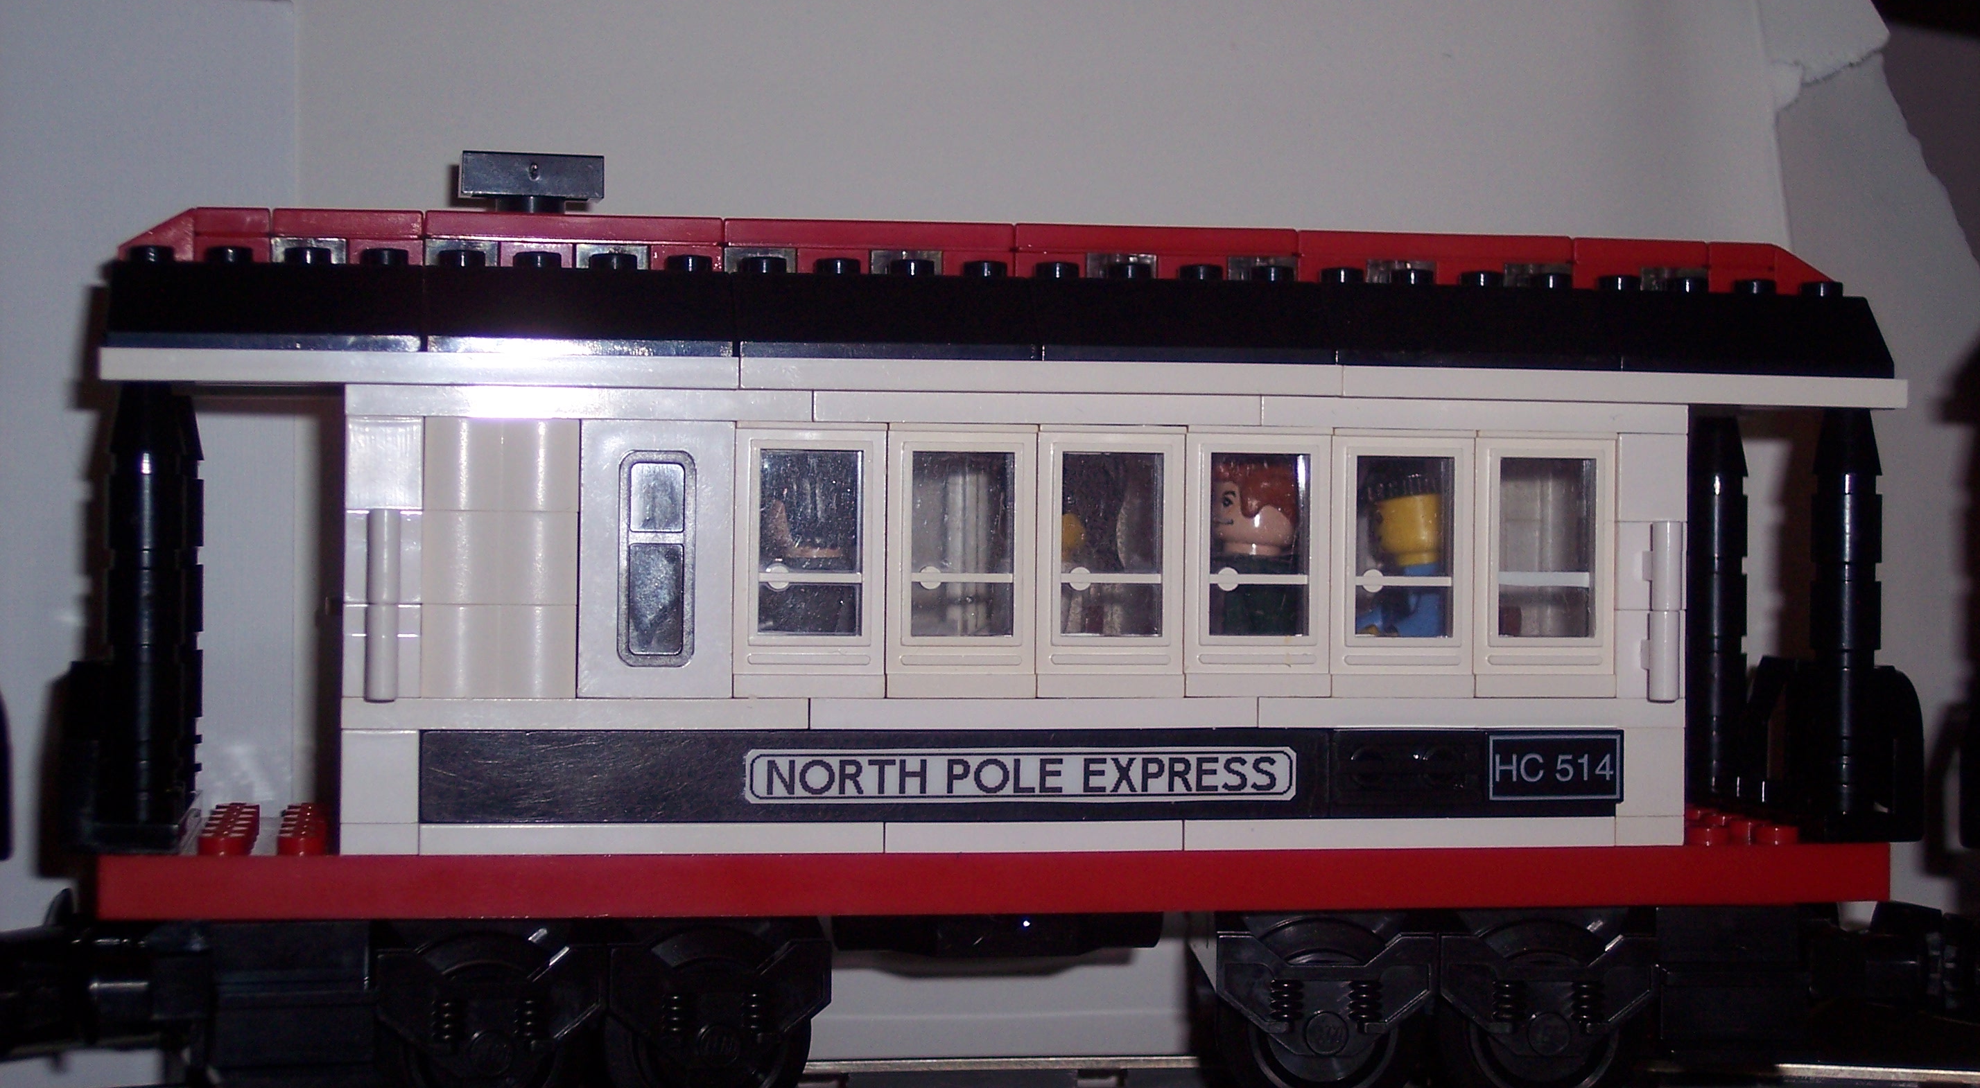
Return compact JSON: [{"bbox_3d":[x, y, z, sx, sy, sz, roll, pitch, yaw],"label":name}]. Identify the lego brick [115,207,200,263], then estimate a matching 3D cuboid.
[{"bbox_3d":[-0.089,-0.033,0.394,0.008,0.006,0.009,0,0,-11],"label":"lego brick"}]

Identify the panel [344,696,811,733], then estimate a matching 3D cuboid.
[{"bbox_3d":[-0.043,0.017,0.386,0.048,0.003,0.008,0,0,-11],"label":"panel"}]

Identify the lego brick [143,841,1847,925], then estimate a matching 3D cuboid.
[{"bbox_3d":[0.000,0.035,0.415,0.192,0.007,0.048,0,0,-11],"label":"lego brick"}]

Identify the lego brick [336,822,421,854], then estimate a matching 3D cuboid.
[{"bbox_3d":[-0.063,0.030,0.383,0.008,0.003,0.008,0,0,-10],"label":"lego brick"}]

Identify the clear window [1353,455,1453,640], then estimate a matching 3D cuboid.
[{"bbox_3d":[0.044,0.000,0.400,0.011,0.020,0.002,0,0,-11],"label":"clear window"}]

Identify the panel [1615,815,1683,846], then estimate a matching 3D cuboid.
[{"bbox_3d":[0.071,0.031,0.408,0.008,0.003,0.008,0,0,-11],"label":"panel"}]

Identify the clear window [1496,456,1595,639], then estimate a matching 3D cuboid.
[{"bbox_3d":[0.060,0.000,0.403,0.011,0.020,0.002,0,0,-11],"label":"clear window"}]

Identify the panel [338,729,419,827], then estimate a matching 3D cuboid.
[{"bbox_3d":[-0.063,0.024,0.383,0.008,0.010,0.008,0,0,-11],"label":"panel"}]

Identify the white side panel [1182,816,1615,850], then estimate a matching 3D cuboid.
[{"bbox_3d":[0.043,0.031,0.403,0.048,0.003,0.008,0,0,-11],"label":"white side panel"}]

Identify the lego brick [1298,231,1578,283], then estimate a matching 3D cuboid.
[{"bbox_3d":[0.049,-0.032,0.421,0.032,0.006,0.012,0,0,-11],"label":"lego brick"}]

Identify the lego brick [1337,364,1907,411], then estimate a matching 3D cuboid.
[{"bbox_3d":[0.068,-0.017,0.405,0.064,0.003,0.011,0,0,-11],"label":"lego brick"}]

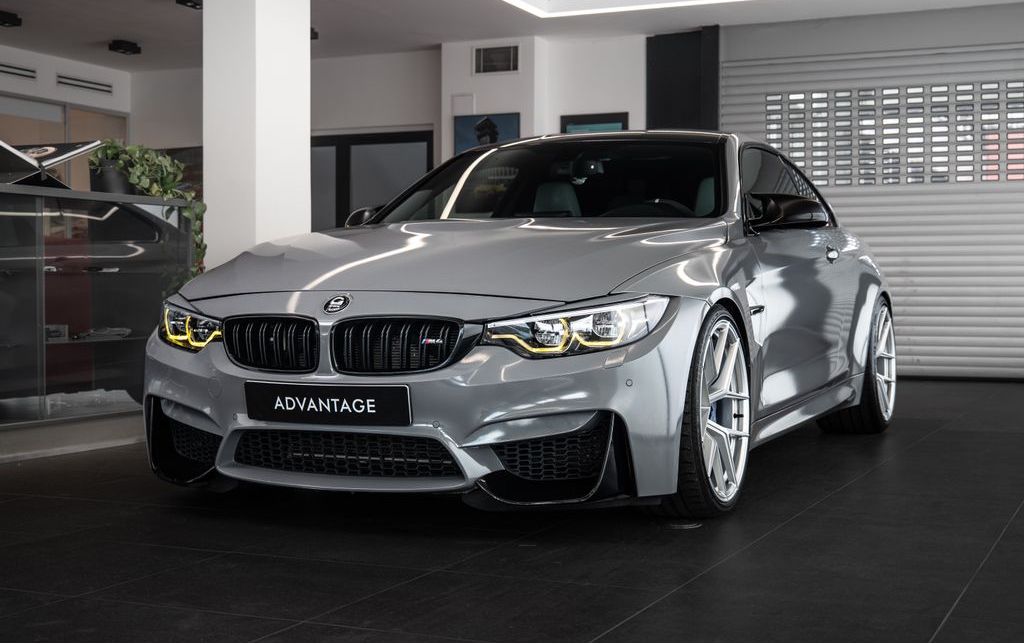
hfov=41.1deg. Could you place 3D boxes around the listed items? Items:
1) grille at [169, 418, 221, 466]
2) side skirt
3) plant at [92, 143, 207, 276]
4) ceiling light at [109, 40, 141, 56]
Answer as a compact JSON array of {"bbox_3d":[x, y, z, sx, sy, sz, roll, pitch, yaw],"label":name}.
[{"bbox_3d":[-0.972,0.358,4.183,0.275,0.150,0.090,1,1,39],"label":"grille"},{"bbox_3d":[1.184,0.340,5.431,0.110,0.150,2.100,0,1,24],"label":"side skirt"},{"bbox_3d":[-1.716,-0.535,6.486,0.340,0.650,0.550,0,1,25],"label":"plant"},{"bbox_3d":[-3.283,-2.328,11.590,0.130,0.085,0.260,1,2,26],"label":"ceiling light"}]

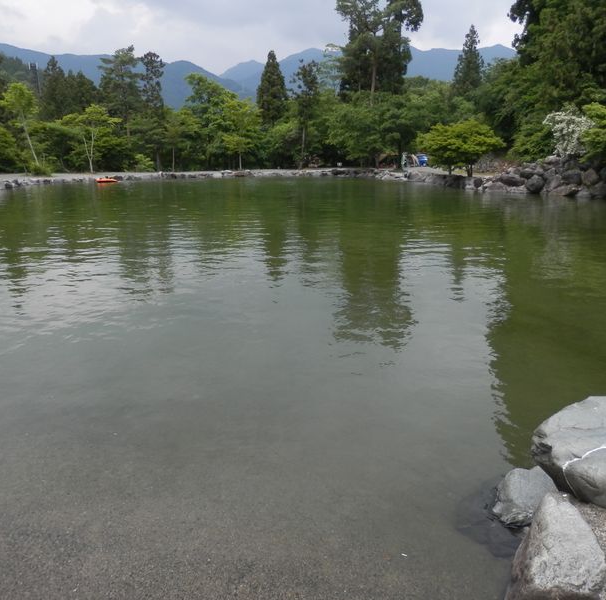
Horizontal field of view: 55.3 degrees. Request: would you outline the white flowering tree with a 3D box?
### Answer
[{"bbox_3d":[16.867,-10.489,36.565,3.010,3.110,2.710,6,15,23],"label":"white flowering tree"}]

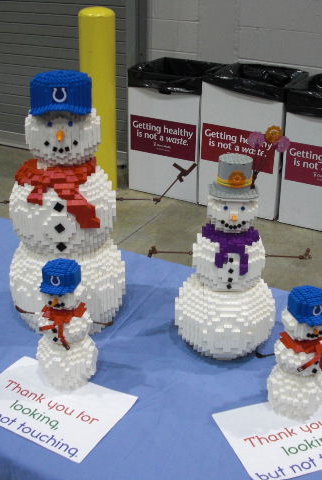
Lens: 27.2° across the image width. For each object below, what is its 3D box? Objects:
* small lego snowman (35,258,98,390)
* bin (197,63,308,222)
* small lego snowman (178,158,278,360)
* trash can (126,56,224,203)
[{"bbox_3d":[-0.181,0.167,1.254,0.115,0.270,0.118,7,27,13],"label":"small lego snowman"},{"bbox_3d":[0.550,-0.585,3.897,0.473,0.742,0.470,14,29,25],"label":"bin"},{"bbox_3d":[0.136,0.040,1.335,0.209,0.430,0.209,2,27,2],"label":"small lego snowman"},{"bbox_3d":[0.116,-0.685,4.095,0.472,0.738,0.450,14,29,25],"label":"trash can"}]

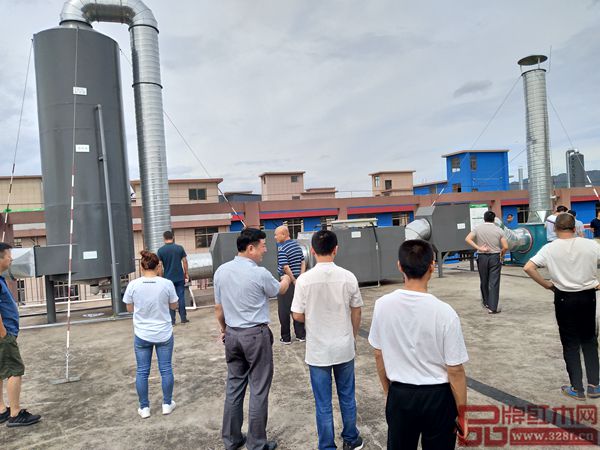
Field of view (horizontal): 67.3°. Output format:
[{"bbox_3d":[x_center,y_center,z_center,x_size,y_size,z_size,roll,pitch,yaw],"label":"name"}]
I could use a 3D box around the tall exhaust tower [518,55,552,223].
[{"bbox_3d":[6.806,-2.437,12.940,0.740,4.700,0.740,-3,1,18],"label":"tall exhaust tower"}]

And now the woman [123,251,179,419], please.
[{"bbox_3d":[-1.437,1.037,4.381,0.500,1.570,0.360,-4,1,-13],"label":"woman"}]

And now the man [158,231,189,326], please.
[{"bbox_3d":[-2.291,0.937,8.230,0.540,1.690,0.360,-4,1,-14],"label":"man"}]

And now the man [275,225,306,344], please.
[{"bbox_3d":[-0.121,0.842,6.540,0.500,1.700,0.380,-5,2,-44],"label":"man"}]

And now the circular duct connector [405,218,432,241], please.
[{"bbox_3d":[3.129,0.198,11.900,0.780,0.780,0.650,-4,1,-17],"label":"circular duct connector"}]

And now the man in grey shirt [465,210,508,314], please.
[{"bbox_3d":[3.129,0.622,7.600,0.660,1.700,0.400,-3,1,18],"label":"man in grey shirt"}]

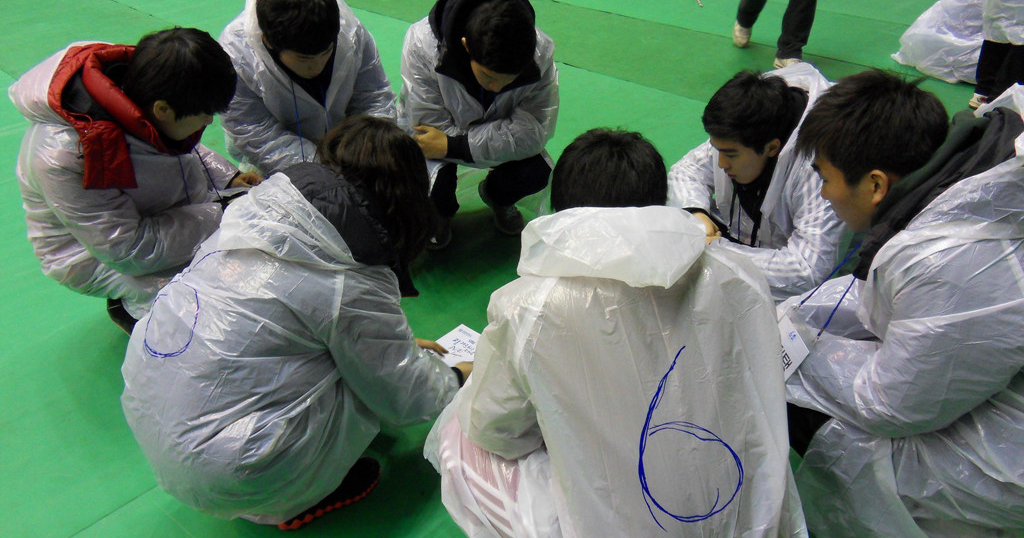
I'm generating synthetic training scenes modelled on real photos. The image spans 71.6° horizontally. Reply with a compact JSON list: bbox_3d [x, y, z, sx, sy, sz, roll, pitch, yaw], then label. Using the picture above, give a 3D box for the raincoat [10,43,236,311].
[{"bbox_3d":[-0.972,-0.220,1.957,0.560,0.730,0.540,9,35,14],"label":"raincoat"}]

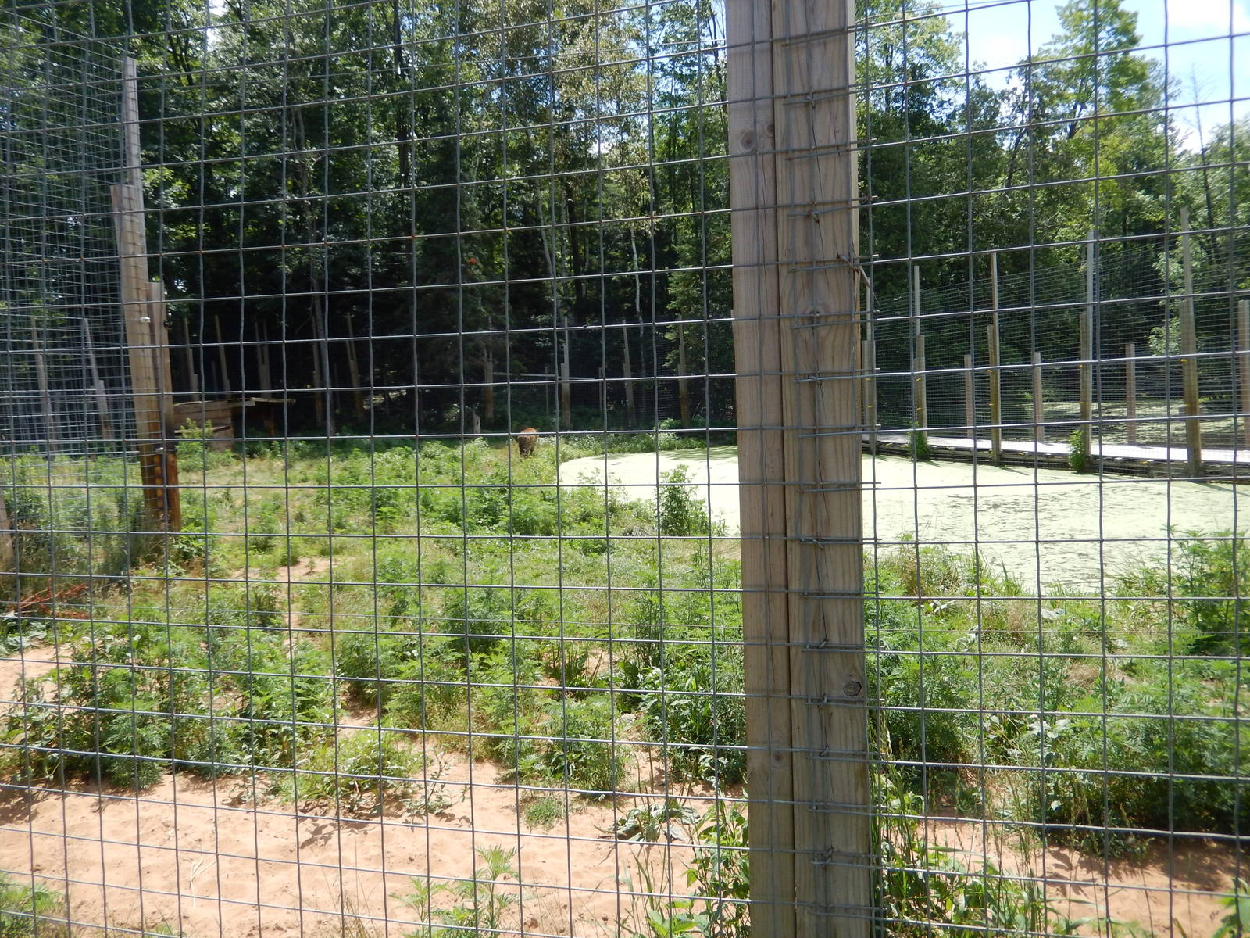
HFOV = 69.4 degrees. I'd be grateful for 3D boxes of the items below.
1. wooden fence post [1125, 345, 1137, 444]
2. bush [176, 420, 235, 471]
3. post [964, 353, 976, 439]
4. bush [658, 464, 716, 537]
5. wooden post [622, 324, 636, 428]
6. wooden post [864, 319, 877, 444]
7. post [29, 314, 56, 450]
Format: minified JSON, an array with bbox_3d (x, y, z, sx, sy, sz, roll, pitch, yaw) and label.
[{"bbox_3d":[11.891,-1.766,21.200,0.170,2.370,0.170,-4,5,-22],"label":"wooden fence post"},{"bbox_3d":[-9.107,-0.519,19.600,1.250,1.100,1.100,-2,5,0],"label":"bush"},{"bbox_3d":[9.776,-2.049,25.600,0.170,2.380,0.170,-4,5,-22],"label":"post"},{"bbox_3d":[0.804,0.415,11.800,0.740,0.920,0.700,-2,5,0],"label":"bush"},{"bbox_3d":[0.161,-3.894,37.300,0.260,4.400,0.220,-4,5,0],"label":"wooden post"},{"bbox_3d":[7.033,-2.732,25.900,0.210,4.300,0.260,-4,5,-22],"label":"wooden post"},{"bbox_3d":[-18.375,-2.636,28.500,0.260,4.350,0.220,-6,5,0],"label":"post"}]

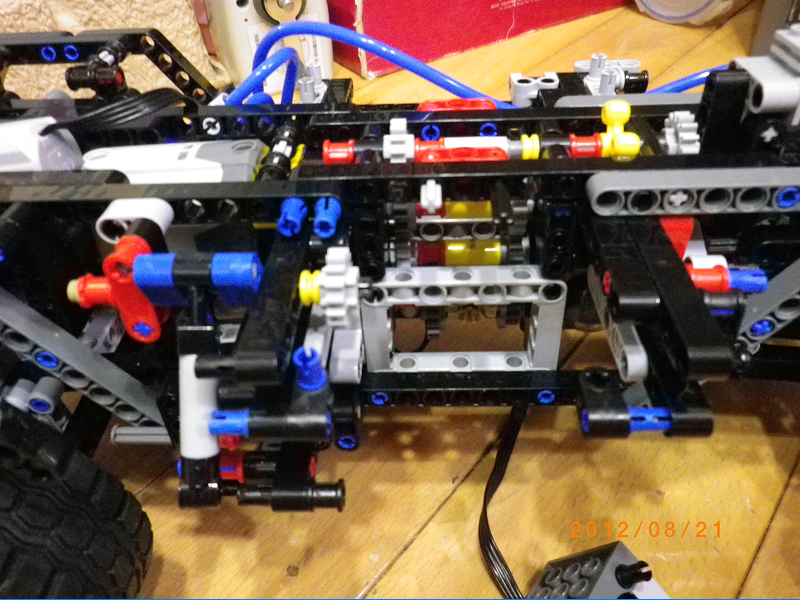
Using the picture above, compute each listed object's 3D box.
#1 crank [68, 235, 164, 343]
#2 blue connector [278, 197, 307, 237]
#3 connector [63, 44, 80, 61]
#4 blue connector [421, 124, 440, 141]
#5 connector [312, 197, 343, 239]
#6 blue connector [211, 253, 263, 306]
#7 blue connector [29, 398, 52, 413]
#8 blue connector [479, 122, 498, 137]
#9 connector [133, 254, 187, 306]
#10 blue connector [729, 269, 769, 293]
[{"bbox_3d":[-0.058,-0.003,0.140,0.018,0.021,0.013,-1,35,3],"label":"crank"},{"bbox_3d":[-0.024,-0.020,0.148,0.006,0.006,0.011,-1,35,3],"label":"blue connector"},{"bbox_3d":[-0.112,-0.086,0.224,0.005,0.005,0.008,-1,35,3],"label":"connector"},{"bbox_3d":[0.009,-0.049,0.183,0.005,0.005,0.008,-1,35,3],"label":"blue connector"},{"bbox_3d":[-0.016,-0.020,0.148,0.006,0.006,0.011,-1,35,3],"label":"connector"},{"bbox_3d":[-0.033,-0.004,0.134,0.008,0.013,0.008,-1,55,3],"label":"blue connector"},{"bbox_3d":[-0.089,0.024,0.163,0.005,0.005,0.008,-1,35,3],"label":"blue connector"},{"bbox_3d":[0.025,-0.049,0.183,0.005,0.005,0.008,-1,35,3],"label":"blue connector"},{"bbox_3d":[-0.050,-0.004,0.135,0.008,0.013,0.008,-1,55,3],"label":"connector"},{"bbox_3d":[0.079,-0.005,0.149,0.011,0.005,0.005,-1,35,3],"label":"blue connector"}]

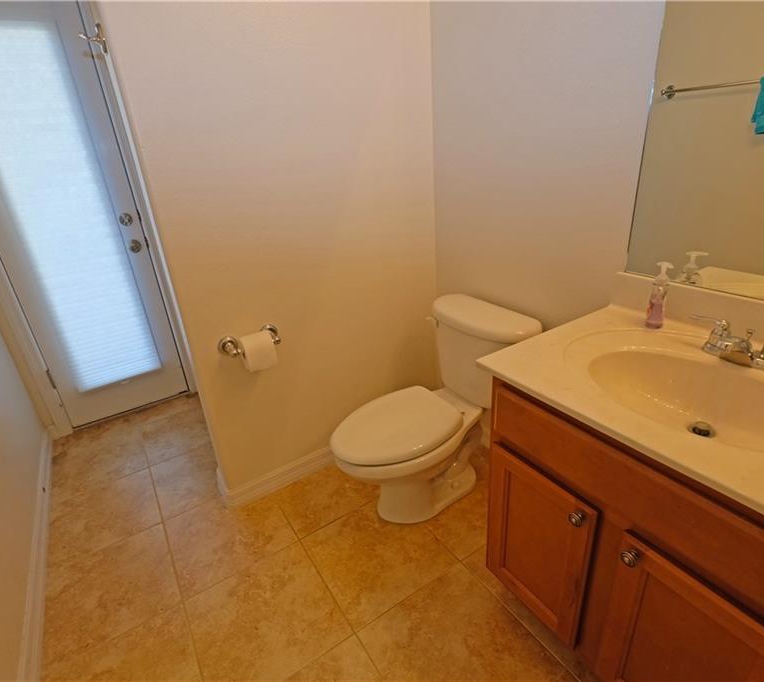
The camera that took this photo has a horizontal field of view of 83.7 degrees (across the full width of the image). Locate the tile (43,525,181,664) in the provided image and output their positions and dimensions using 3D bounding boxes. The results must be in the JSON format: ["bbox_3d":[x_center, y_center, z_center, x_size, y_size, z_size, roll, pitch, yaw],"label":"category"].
[{"bbox_3d":[-0.910,0.830,1.427,0.390,0.010,0.403,-18,27,-29],"label":"tile"}]

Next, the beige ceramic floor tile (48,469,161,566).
[{"bbox_3d":[-1.138,0.711,1.741,0.403,0.010,0.403,-18,27,-29],"label":"beige ceramic floor tile"}]

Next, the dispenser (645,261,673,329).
[{"bbox_3d":[0.702,-0.118,1.072,0.045,0.163,0.055,-6,23,-4],"label":"dispenser"}]

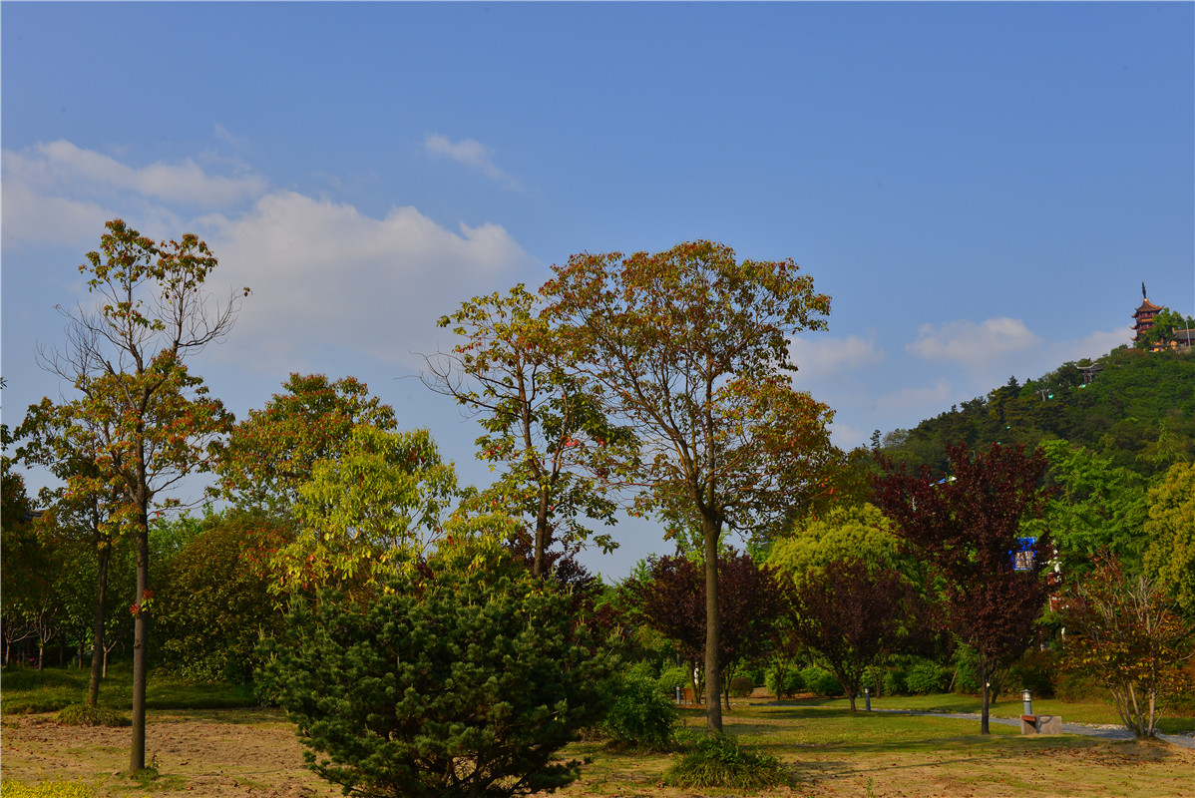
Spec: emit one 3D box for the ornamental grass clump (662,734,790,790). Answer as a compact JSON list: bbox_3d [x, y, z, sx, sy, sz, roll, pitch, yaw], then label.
[{"bbox_3d":[1.716,4.803,16.761,1.680,0.620,1.450,-1,-12,0],"label":"ornamental grass clump"}]

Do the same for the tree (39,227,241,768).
[{"bbox_3d":[-7.202,1.267,19.634,3.270,8.630,3.110,-1,-12,0],"label":"tree"}]

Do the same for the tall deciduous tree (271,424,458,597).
[{"bbox_3d":[-4.119,3.265,22.322,3.317,5.871,3.317,-1,-12,0],"label":"tall deciduous tree"}]

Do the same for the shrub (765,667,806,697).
[{"bbox_3d":[9.272,13.952,62.161,1.870,1.490,1.870,-1,-12,0],"label":"shrub"}]

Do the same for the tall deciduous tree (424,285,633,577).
[{"bbox_3d":[-1.259,2.041,22.926,3.970,8.560,3.770,-1,-12,0],"label":"tall deciduous tree"}]

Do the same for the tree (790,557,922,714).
[{"bbox_3d":[9.817,8.842,47.621,5.290,5.740,5.030,-1,-12,0],"label":"tree"}]

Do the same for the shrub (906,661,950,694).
[{"bbox_3d":[15.520,13.069,59.168,2.060,1.550,2.060,-1,-12,0],"label":"shrub"}]

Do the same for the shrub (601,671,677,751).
[{"bbox_3d":[0.782,5.659,23.150,1.500,1.390,1.500,-1,-12,0],"label":"shrub"}]

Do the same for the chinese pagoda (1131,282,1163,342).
[{"bbox_3d":[213.414,-29.243,490.000,11.000,33.000,11.000,-6,-13,24],"label":"chinese pagoda"}]

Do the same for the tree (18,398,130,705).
[{"bbox_3d":[-12.397,3.764,29.907,2.671,7.874,2.671,-1,-12,0],"label":"tree"}]

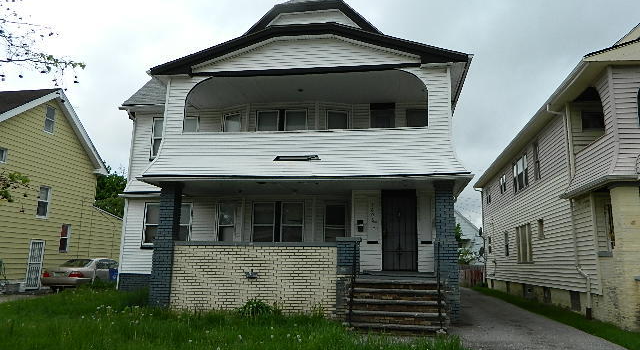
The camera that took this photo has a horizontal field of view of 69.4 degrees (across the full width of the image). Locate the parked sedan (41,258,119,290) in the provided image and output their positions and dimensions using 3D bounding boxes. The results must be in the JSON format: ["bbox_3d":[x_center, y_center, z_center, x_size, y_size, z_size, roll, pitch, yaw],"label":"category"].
[{"bbox_3d":[-10.093,4.499,20.948,1.790,1.430,4.750,0,-11,9],"label":"parked sedan"}]

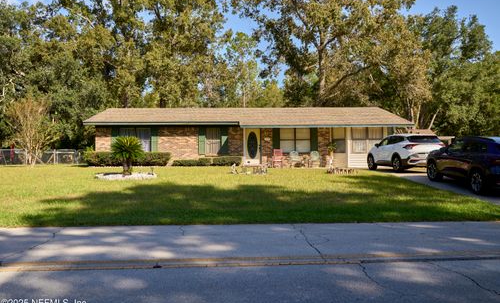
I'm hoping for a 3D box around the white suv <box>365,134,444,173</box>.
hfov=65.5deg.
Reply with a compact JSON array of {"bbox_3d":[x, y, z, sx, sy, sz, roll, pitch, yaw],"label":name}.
[{"bbox_3d":[7.220,0.070,18.400,1.870,1.670,4.660,0,0,-5],"label":"white suv"}]

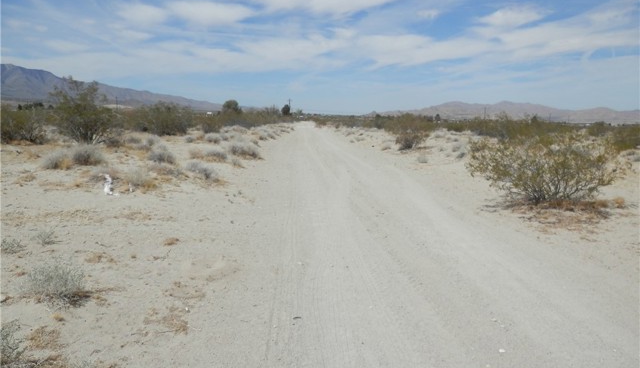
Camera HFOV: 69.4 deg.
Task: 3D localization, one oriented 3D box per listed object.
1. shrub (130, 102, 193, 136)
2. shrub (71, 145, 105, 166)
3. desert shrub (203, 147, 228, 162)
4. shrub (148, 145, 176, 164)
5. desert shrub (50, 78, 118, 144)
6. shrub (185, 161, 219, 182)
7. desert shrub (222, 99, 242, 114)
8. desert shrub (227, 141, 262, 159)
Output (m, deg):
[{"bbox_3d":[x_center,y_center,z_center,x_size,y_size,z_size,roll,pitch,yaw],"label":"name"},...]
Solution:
[{"bbox_3d":[-10.556,-4.321,30.656,4.260,2.140,3.749,-2,9,-19],"label":"shrub"},{"bbox_3d":[-6.689,-0.841,13.259,1.063,0.583,0.936,-3,10,-27],"label":"shrub"},{"bbox_3d":[-3.367,-0.970,14.874,0.835,0.473,0.735,-1,9,-13],"label":"desert shrub"},{"bbox_3d":[-4.798,-0.917,14.048,0.876,0.565,0.770,-2,9,-19],"label":"shrub"},{"bbox_3d":[-10.536,-3.230,20.546,3.054,2.855,2.809,-3,9,-27],"label":"desert shrub"},{"bbox_3d":[-2.831,-0.330,11.033,0.814,0.463,0.692,-1,9,-14],"label":"shrub"},{"bbox_3d":[-16.077,-13.558,84.870,3.670,4.216,3.230,-1,9,-11],"label":"desert shrub"},{"bbox_3d":[-2.791,-1.292,16.871,1.244,0.591,1.058,0,9,-9],"label":"desert shrub"}]

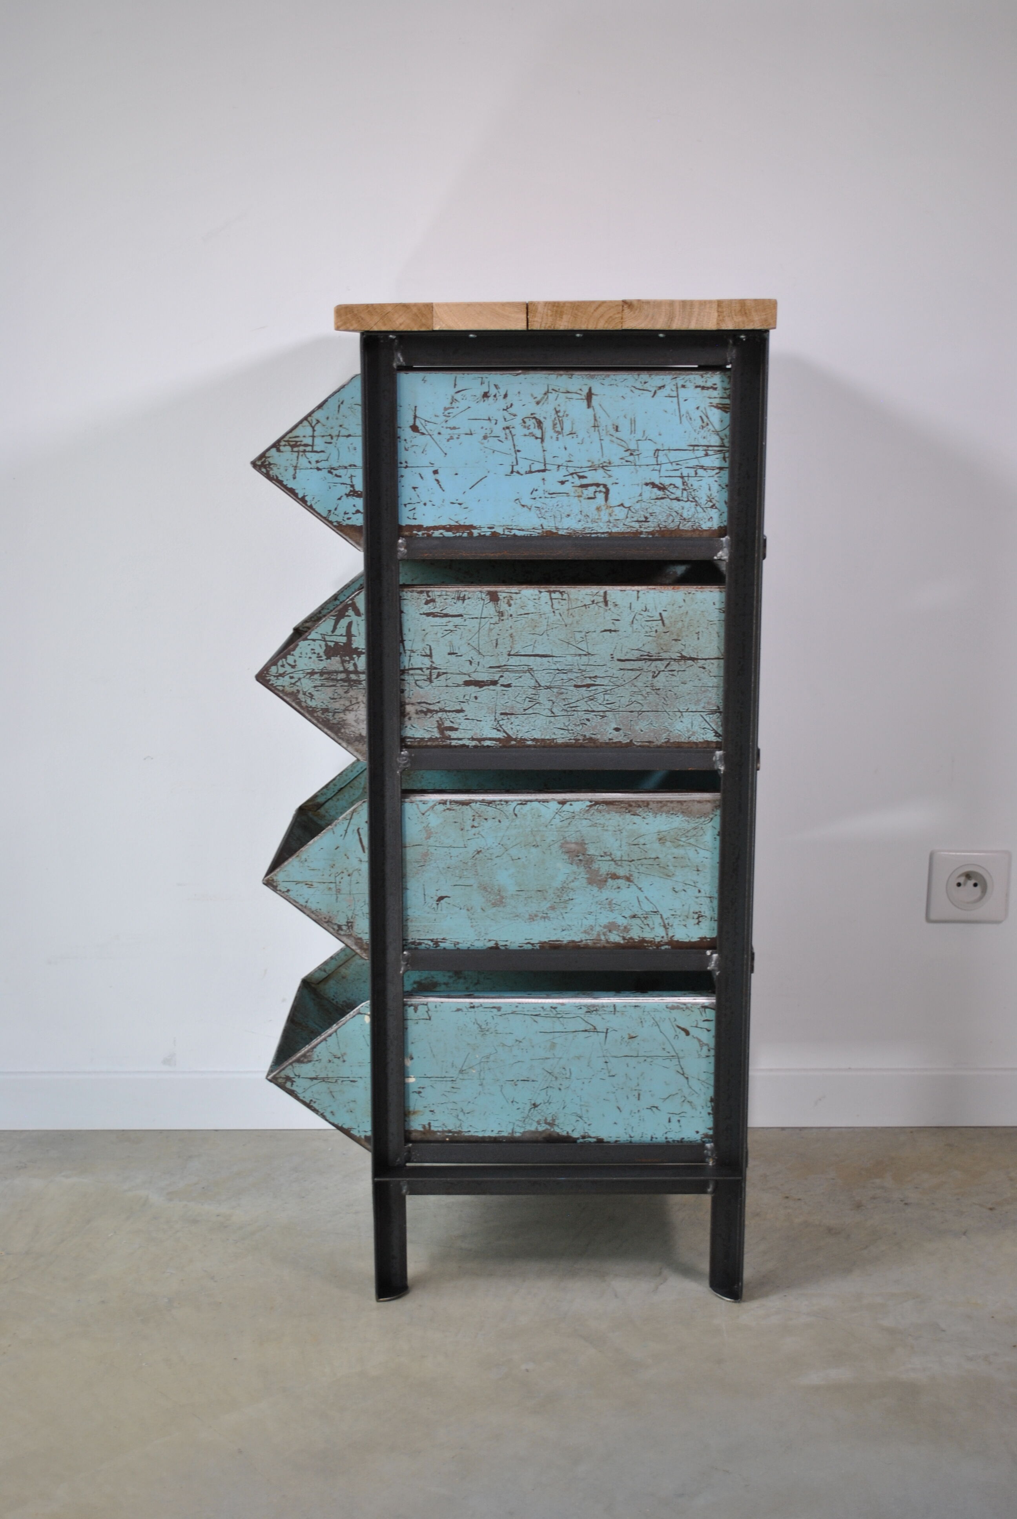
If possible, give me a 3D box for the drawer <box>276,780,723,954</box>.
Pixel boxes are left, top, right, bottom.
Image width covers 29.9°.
[{"bbox_3d":[-0.005,0.080,1.895,0.443,0.156,0.288,0,12,0],"label":"drawer"}]

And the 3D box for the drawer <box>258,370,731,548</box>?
[{"bbox_3d":[-0.005,-0.293,1.815,0.443,0.157,0.288,0,12,0],"label":"drawer"}]

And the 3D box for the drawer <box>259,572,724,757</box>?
[{"bbox_3d":[-0.005,-0.107,1.855,0.443,0.158,0.288,0,12,0],"label":"drawer"}]

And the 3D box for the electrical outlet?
[{"bbox_3d":[0.521,0.144,2.151,0.092,0.084,0.011,0,12,0],"label":"electrical outlet"}]

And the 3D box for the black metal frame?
[{"bbox_3d":[0.050,0.039,1.889,0.350,0.904,0.350,0,12,0],"label":"black metal frame"}]

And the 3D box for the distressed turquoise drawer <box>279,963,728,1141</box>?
[{"bbox_3d":[-0.005,0.269,1.937,0.443,0.155,0.288,0,12,0],"label":"distressed turquoise drawer"}]

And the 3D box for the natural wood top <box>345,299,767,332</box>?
[{"bbox_3d":[0.041,-0.415,1.791,0.374,0.026,0.365,0,12,0],"label":"natural wood top"}]

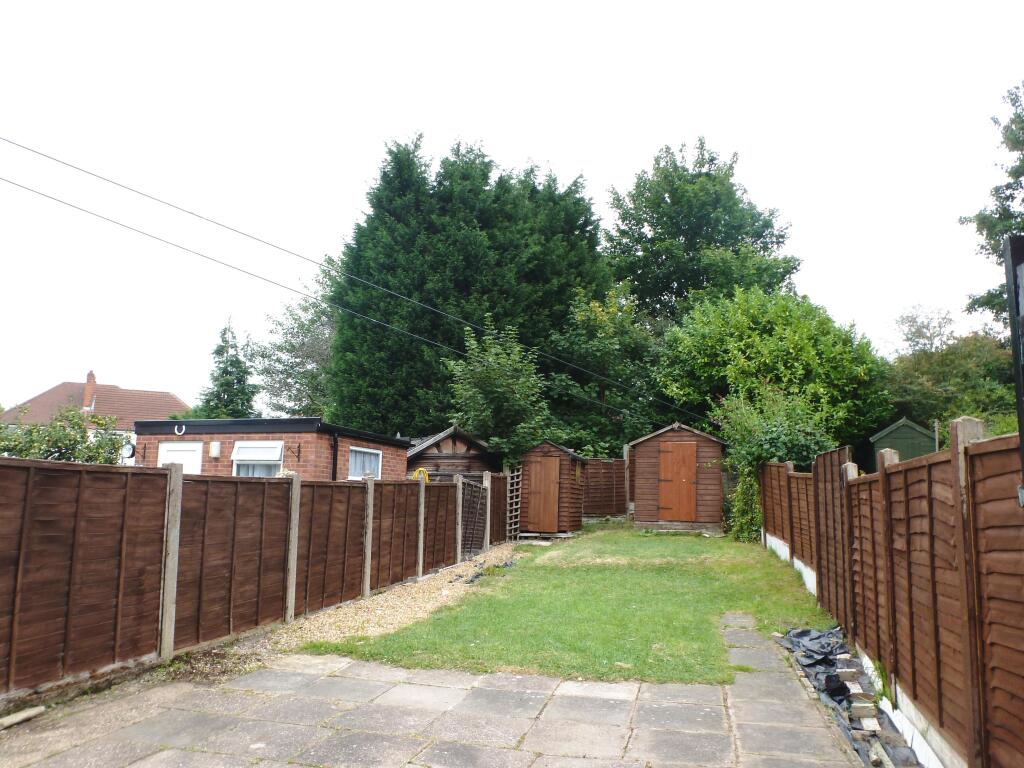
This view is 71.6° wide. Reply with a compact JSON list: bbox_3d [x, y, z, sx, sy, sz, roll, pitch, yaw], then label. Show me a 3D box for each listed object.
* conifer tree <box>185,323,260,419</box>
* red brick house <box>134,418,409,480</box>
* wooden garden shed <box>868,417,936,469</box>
[{"bbox_3d":[-11.581,1.253,28.041,3.000,7.500,3.000,1,-7,0],"label":"conifer tree"},{"bbox_3d":[-4.385,1.977,13.367,3.660,2.400,3.360,-1,-7,16],"label":"red brick house"},{"bbox_3d":[9.682,1.911,17.586,1.680,2.050,2.000,-2,-7,24],"label":"wooden garden shed"}]

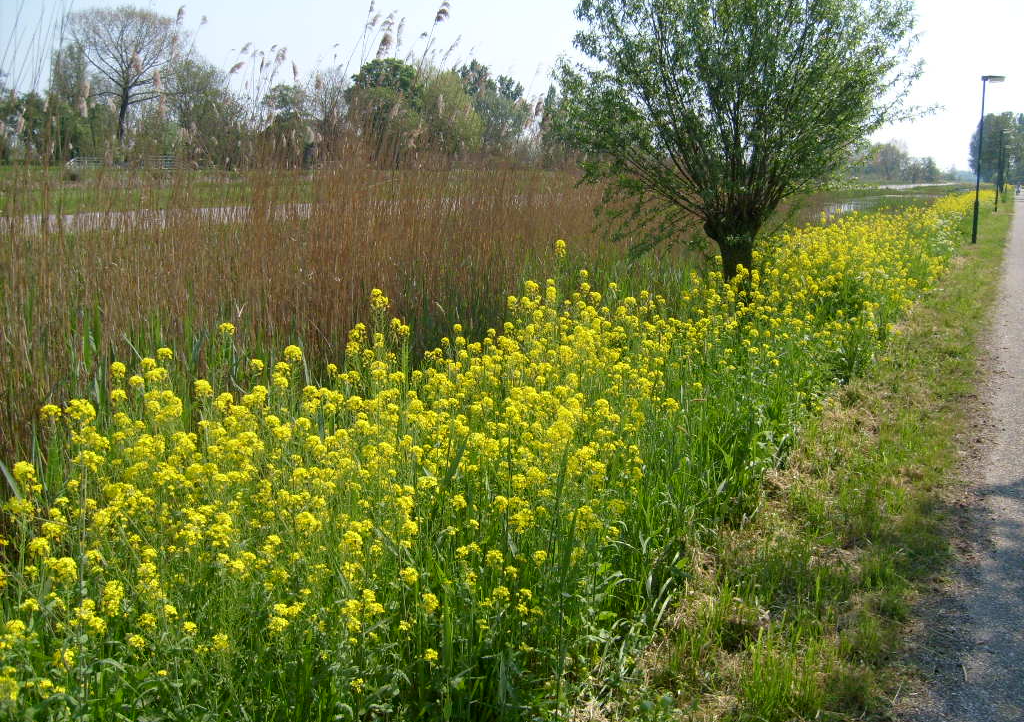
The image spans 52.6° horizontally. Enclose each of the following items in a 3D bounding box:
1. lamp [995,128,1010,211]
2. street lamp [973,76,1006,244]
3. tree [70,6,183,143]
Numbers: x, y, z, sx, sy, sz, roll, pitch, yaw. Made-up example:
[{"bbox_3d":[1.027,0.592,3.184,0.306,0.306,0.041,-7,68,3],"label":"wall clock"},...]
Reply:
[{"bbox_3d":[25.242,-9.775,53.185,0.550,4.150,0.200,4,11,25],"label":"lamp"},{"bbox_3d":[12.030,-5.045,26.114,0.550,4.150,0.200,4,11,25],"label":"street lamp"},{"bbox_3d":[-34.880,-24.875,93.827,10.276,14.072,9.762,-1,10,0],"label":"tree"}]

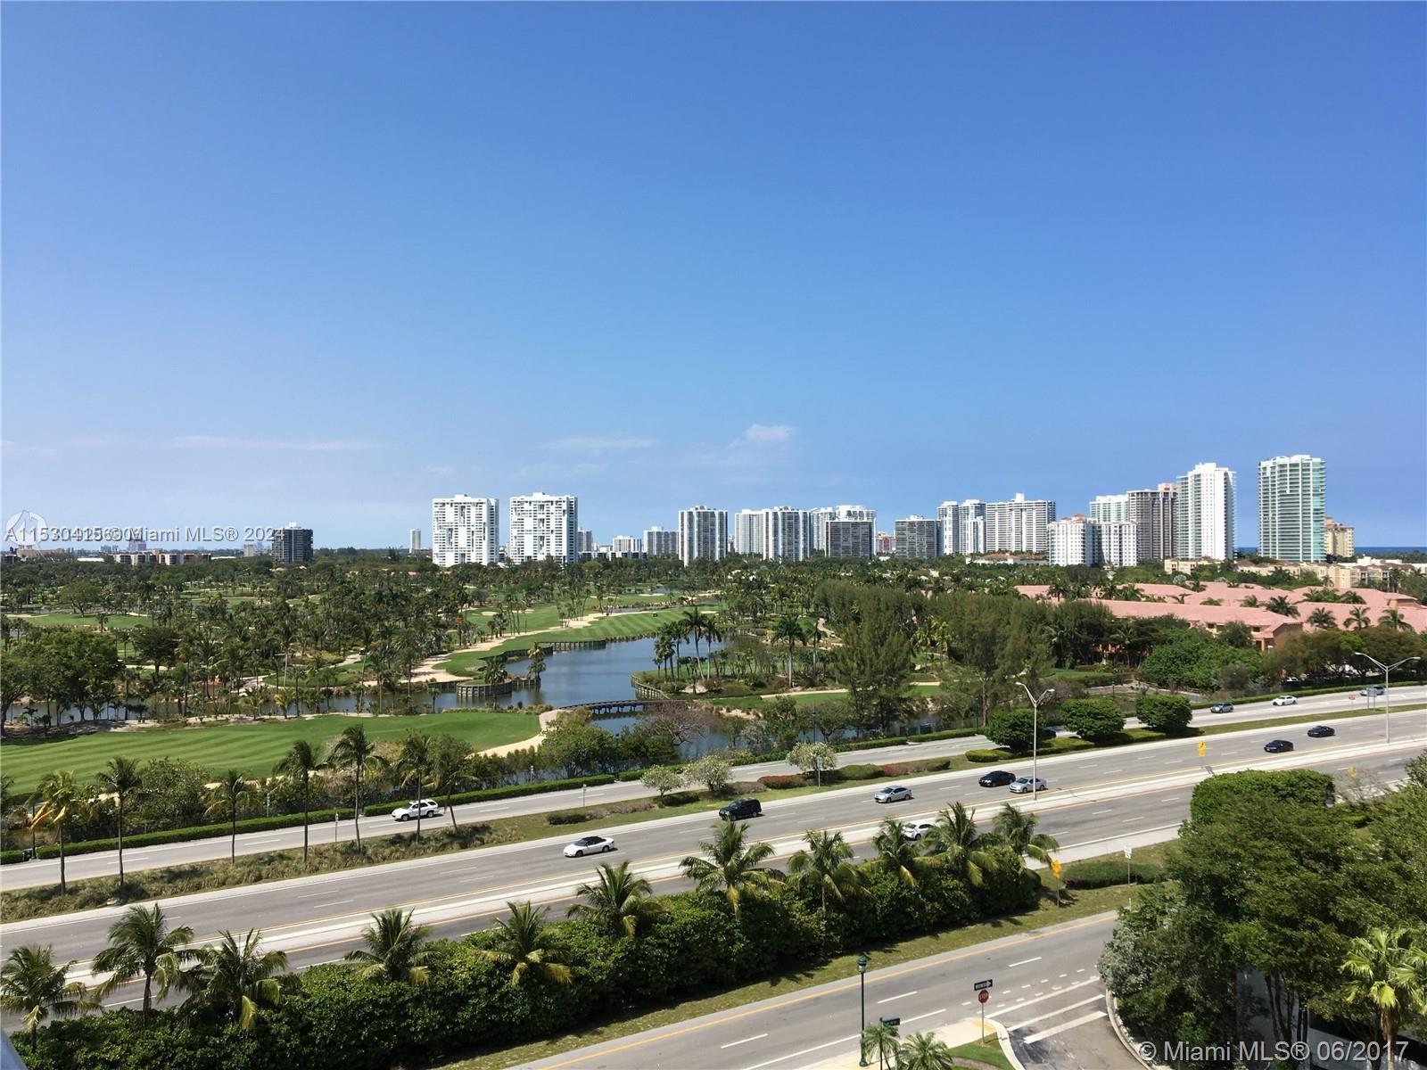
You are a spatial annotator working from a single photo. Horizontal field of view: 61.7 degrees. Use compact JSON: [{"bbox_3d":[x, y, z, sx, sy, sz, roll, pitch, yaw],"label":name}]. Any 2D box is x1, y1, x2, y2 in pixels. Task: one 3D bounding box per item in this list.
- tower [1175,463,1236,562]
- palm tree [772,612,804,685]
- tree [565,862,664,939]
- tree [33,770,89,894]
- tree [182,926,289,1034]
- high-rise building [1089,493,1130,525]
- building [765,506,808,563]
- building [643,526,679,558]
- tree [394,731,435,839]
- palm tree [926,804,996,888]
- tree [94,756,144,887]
[{"bbox_3d":[405.065,-10.142,985.120,40.000,94.000,29.000,-1,-1,42],"label":"tower"},{"bbox_3d":[15.188,23.416,243.803,6.400,15.400,6.400,0,-1,0],"label":"palm tree"},{"bbox_3d":[-6.466,25.875,79.700,6.400,8.269,6.200,0,0,0],"label":"tree"},{"bbox_3d":[-53.530,24.470,98.020,4.400,9.820,4.400,0,0,0],"label":"tree"},{"bbox_3d":[-26.436,25.831,66.000,5.900,8.147,5.800,0,0,-22],"label":"tree"},{"bbox_3d":[534.515,-6.170,1610.000,54.000,95.764,32.000,0,0,10],"label":"high-rise building"},{"bbox_3d":[88.632,3.285,1440.000,53.000,74.253,23.000,0,0,-20],"label":"building"},{"bbox_3d":[-74.691,17.285,1719.916,48.000,54.000,24.000,0,-1,-12],"label":"building"},{"bbox_3d":[-29.443,24.698,117.988,4.100,10.800,4.100,0,-1,0],"label":"tree"},{"bbox_3d":[19.877,25.775,96.475,5.500,8.070,5.500,0,-1,0],"label":"palm tree"},{"bbox_3d":[-49.560,24.030,99.620,4.000,10.730,4.000,0,0,0],"label":"tree"}]

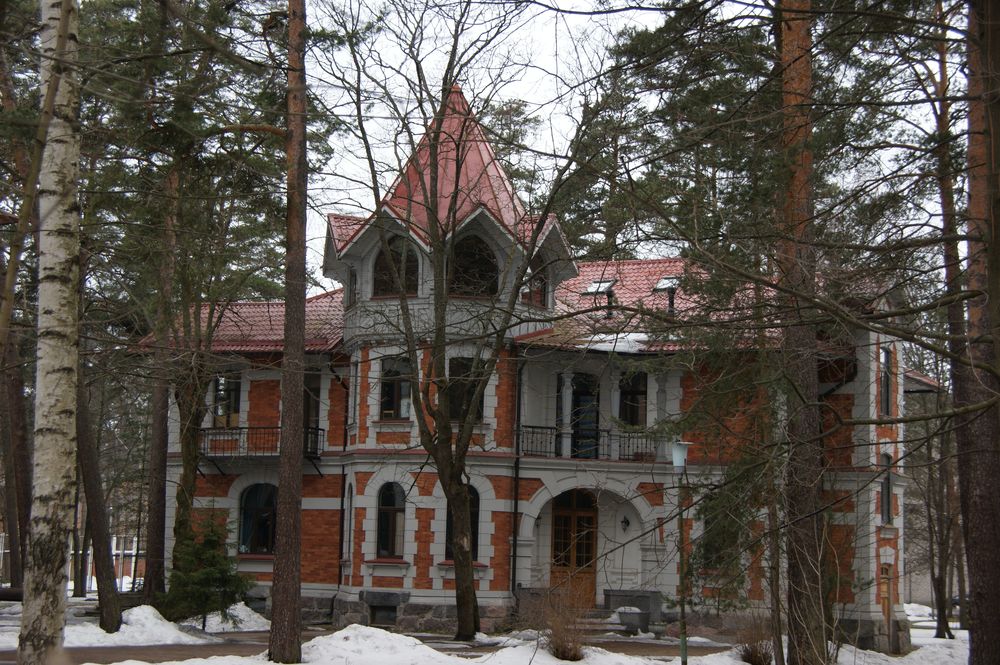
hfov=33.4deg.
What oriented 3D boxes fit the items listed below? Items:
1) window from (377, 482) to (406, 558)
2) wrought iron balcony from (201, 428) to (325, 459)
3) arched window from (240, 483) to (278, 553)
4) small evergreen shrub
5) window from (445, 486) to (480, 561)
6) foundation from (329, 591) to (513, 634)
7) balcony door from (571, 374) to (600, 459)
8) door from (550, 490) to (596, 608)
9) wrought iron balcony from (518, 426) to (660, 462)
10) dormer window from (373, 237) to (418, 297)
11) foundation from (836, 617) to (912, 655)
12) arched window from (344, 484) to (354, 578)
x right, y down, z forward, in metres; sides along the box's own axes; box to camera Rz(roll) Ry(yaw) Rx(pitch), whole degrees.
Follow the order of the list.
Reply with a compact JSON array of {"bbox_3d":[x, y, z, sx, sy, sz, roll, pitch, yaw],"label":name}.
[{"bbox_3d":[-3.041,5.237,46.421,0.990,2.106,0.200,-3,-9,32],"label":"window"},{"bbox_3d":[-7.237,3.367,50.272,4.469,0.931,0.850,-3,-9,32],"label":"wrought iron balcony"},{"bbox_3d":[-7.173,5.632,50.462,1.874,2.168,0.200,-3,-9,32],"label":"arched window"},{"bbox_3d":[-7.821,6.386,44.224,2.339,3.007,2.339,2,-8,0],"label":"small evergreen shrub"},{"bbox_3d":[-1.029,5.253,46.067,0.975,2.088,0.200,4,-8,-13],"label":"window"},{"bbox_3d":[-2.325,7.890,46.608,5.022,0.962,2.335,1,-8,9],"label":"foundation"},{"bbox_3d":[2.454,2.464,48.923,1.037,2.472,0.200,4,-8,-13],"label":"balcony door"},{"bbox_3d":[2.151,6.234,48.351,1.416,3.454,0.200,4,-8,-13],"label":"door"},{"bbox_3d":[2.471,3.259,47.941,4.262,1.024,1.300,4,-8,-13],"label":"wrought iron balcony"},{"bbox_3d":[-2.989,-1.886,47.538,1.613,1.746,0.200,-3,-9,32],"label":"dormer window"},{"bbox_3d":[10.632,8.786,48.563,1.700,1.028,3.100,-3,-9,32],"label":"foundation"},{"bbox_3d":[-4.311,5.570,47.691,0.200,2.459,1.050,4,-8,-13],"label":"arched window"}]

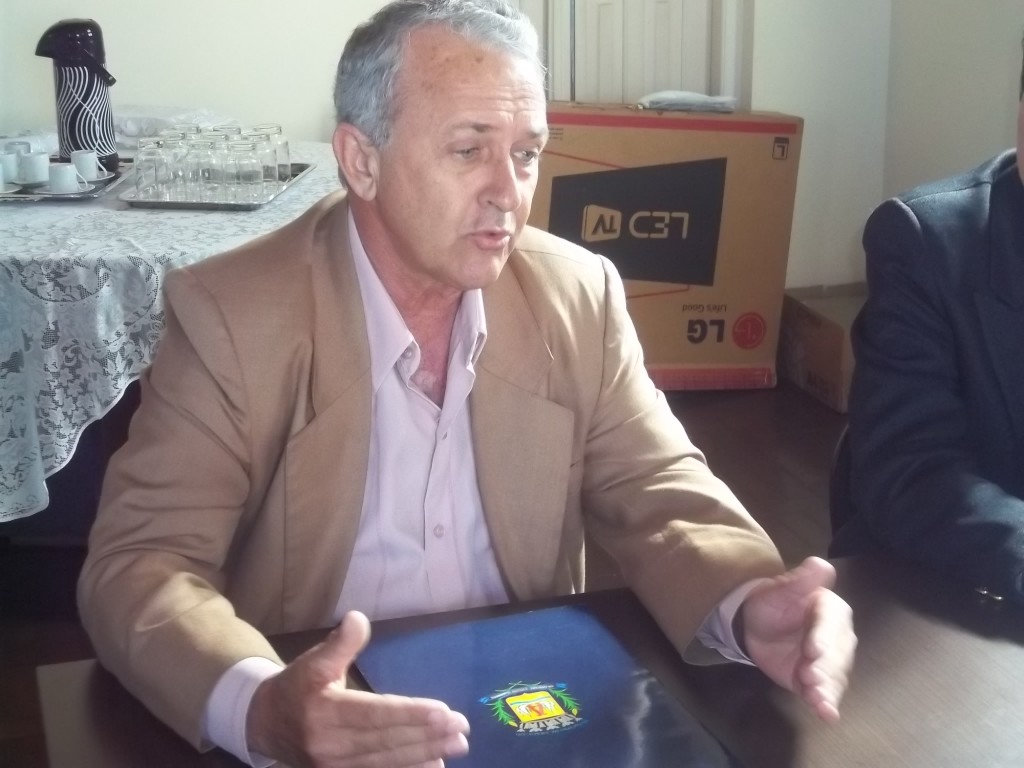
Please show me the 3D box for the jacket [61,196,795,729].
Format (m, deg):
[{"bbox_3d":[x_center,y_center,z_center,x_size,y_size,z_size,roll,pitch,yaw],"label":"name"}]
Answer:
[{"bbox_3d":[-0.119,0.141,1.631,0.545,0.575,0.650,-5,16,-16],"label":"jacket"}]

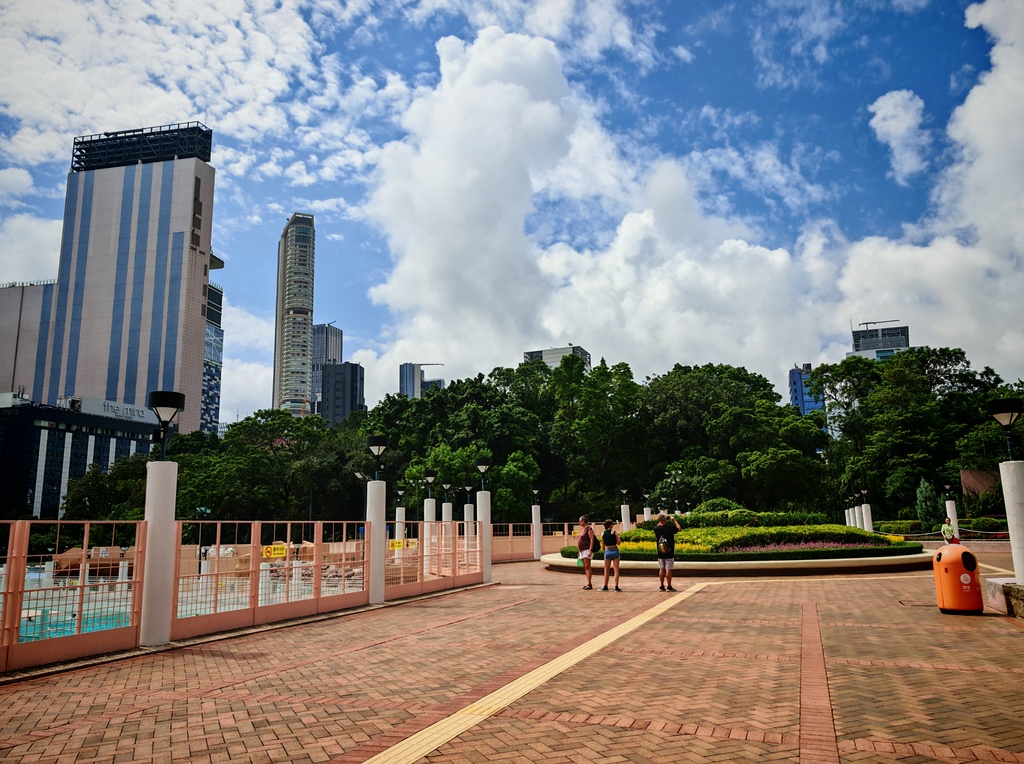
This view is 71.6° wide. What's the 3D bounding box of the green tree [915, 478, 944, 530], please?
[{"bbox_3d":[21.077,6.202,35.800,1.250,2.800,1.250,-6,-12,21],"label":"green tree"}]

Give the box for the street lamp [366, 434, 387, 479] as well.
[{"bbox_3d":[-2.868,1.644,15.213,0.440,0.980,0.440,-1,-12,0],"label":"street lamp"}]

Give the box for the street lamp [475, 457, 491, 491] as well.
[{"bbox_3d":[-0.800,2.656,20.316,0.440,0.980,0.440,-1,-12,0],"label":"street lamp"}]

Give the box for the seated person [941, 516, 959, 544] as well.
[{"bbox_3d":[16.656,5.837,27.000,0.580,1.360,0.650,-5,-12,19],"label":"seated person"}]

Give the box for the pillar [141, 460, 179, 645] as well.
[{"bbox_3d":[-4.816,2.306,9.688,0.350,2.394,0.350,-6,-11,22],"label":"pillar"}]

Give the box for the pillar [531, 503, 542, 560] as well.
[{"bbox_3d":[1.137,6.832,32.303,0.350,2.391,0.350,-6,-11,22],"label":"pillar"}]

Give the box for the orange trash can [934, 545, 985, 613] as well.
[{"bbox_3d":[6.934,3.038,11.039,0.580,0.974,0.580,-1,-10,0],"label":"orange trash can"}]

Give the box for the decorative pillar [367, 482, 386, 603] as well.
[{"bbox_3d":[-2.741,3.241,14.450,0.350,2.400,0.350,-1,-10,0],"label":"decorative pillar"}]

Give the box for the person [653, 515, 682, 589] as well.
[{"bbox_3d":[3.557,3.874,16.234,0.580,1.720,0.450,-3,-12,11],"label":"person"}]

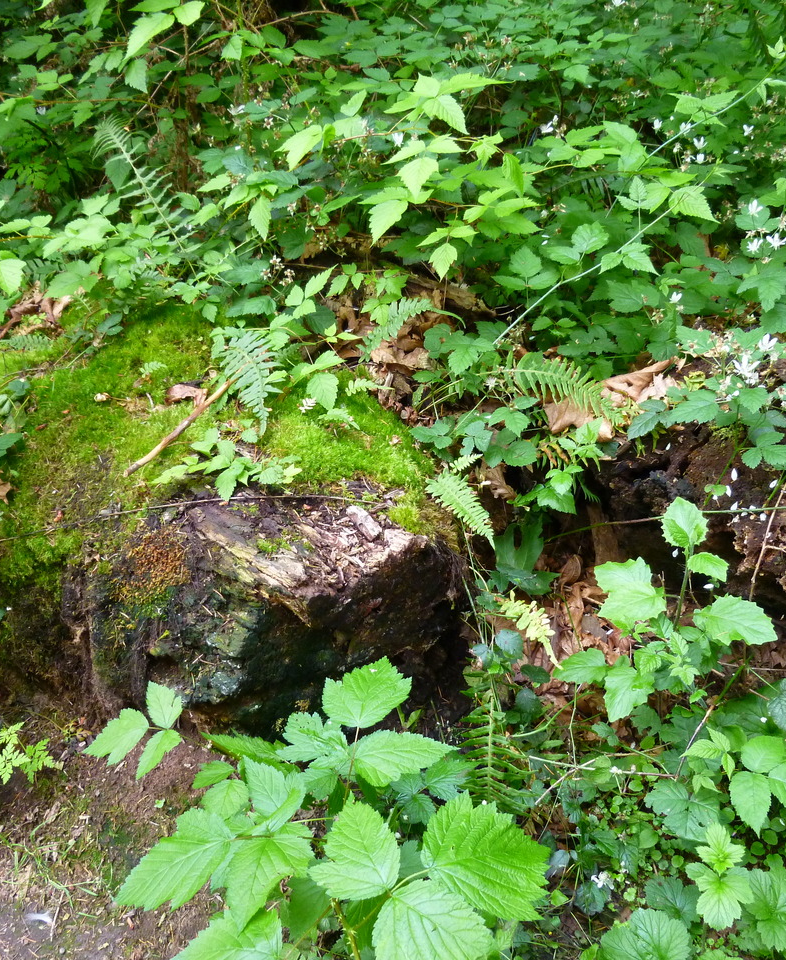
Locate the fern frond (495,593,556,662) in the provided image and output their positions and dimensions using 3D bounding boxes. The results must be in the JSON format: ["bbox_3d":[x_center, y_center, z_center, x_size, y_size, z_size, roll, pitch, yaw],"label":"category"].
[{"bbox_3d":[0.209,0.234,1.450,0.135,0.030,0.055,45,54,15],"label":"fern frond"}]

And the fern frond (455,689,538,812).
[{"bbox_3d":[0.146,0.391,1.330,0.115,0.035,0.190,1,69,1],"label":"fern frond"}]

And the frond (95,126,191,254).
[{"bbox_3d":[-0.544,-0.633,2.000,0.125,0.330,0.055,-39,18,-16],"label":"frond"}]

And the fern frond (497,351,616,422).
[{"bbox_3d":[0.292,-0.164,1.640,0.215,0.045,0.100,20,38,12],"label":"fern frond"}]

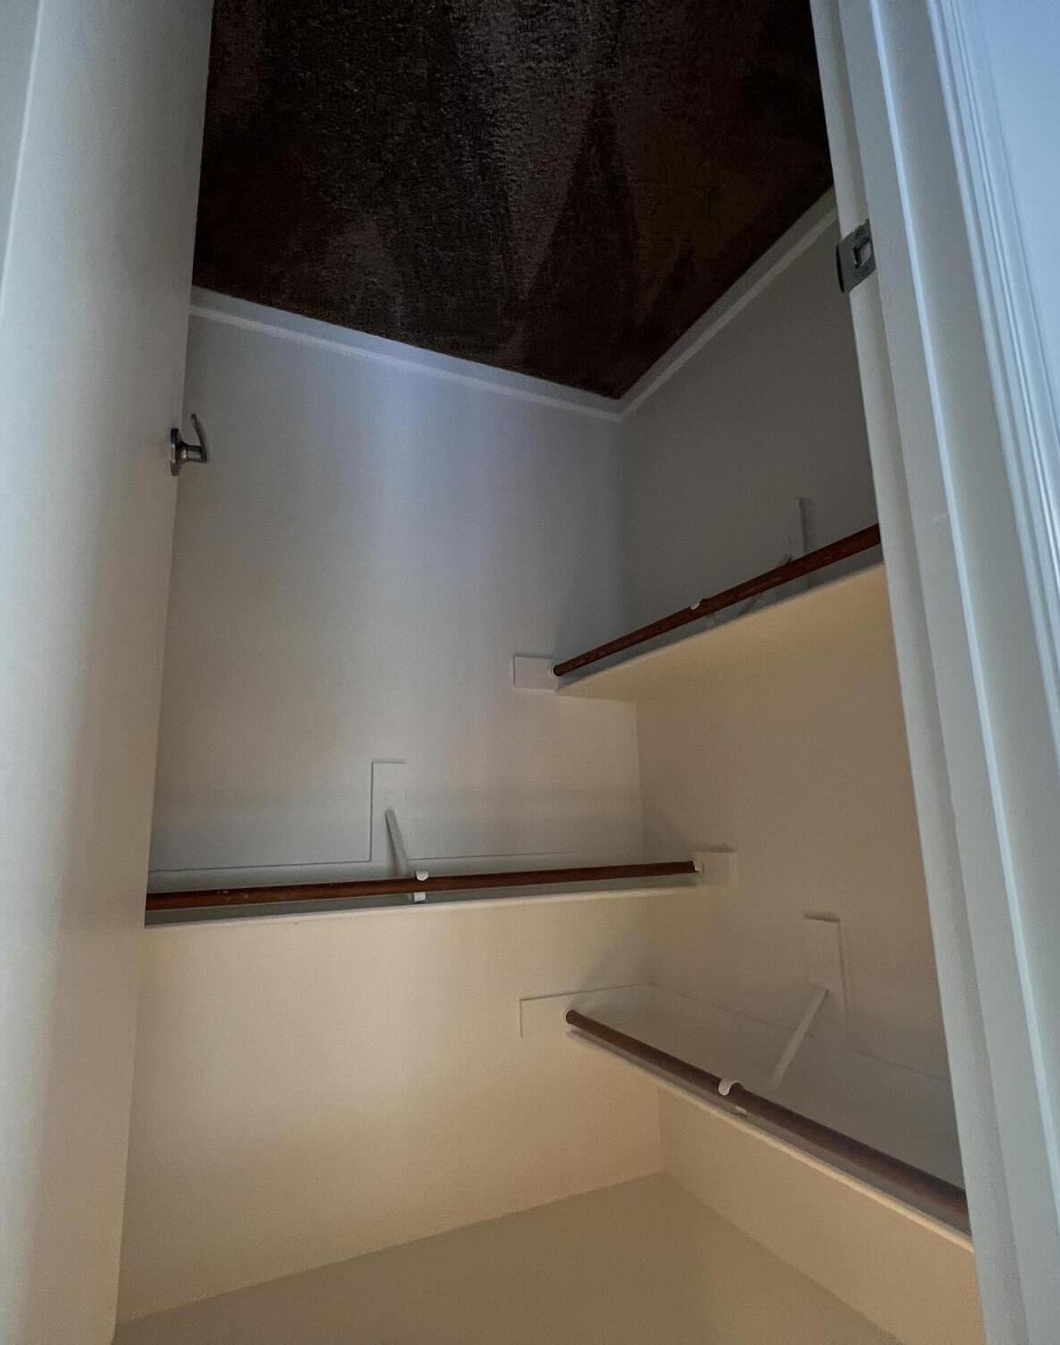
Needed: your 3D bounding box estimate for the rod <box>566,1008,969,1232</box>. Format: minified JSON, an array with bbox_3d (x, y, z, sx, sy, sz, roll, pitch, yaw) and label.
[{"bbox_3d":[0.424,0.813,1.265,0.034,0.034,1.360,5,166,-27],"label":"rod"}]

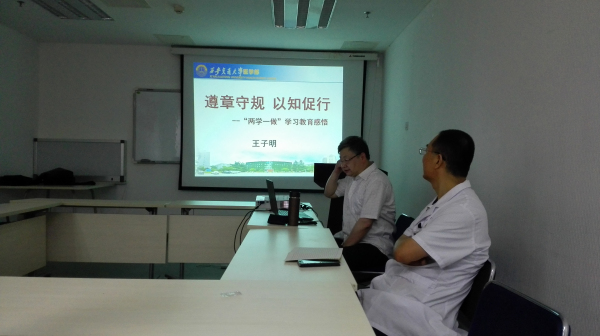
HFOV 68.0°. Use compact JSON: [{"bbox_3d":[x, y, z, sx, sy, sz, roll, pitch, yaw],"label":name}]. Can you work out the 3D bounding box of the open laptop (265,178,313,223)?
[{"bbox_3d":[-0.083,0.235,3.321,0.285,0.272,0.355,1,1,-11],"label":"open laptop"}]

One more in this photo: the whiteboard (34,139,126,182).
[{"bbox_3d":[-2.701,-0.086,5.463,1.135,0.555,0.035,1,1,-2],"label":"whiteboard"}]

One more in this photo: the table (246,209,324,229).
[{"bbox_3d":[-0.119,0.743,3.465,0.490,0.750,1.170,1,1,-1],"label":"table"}]

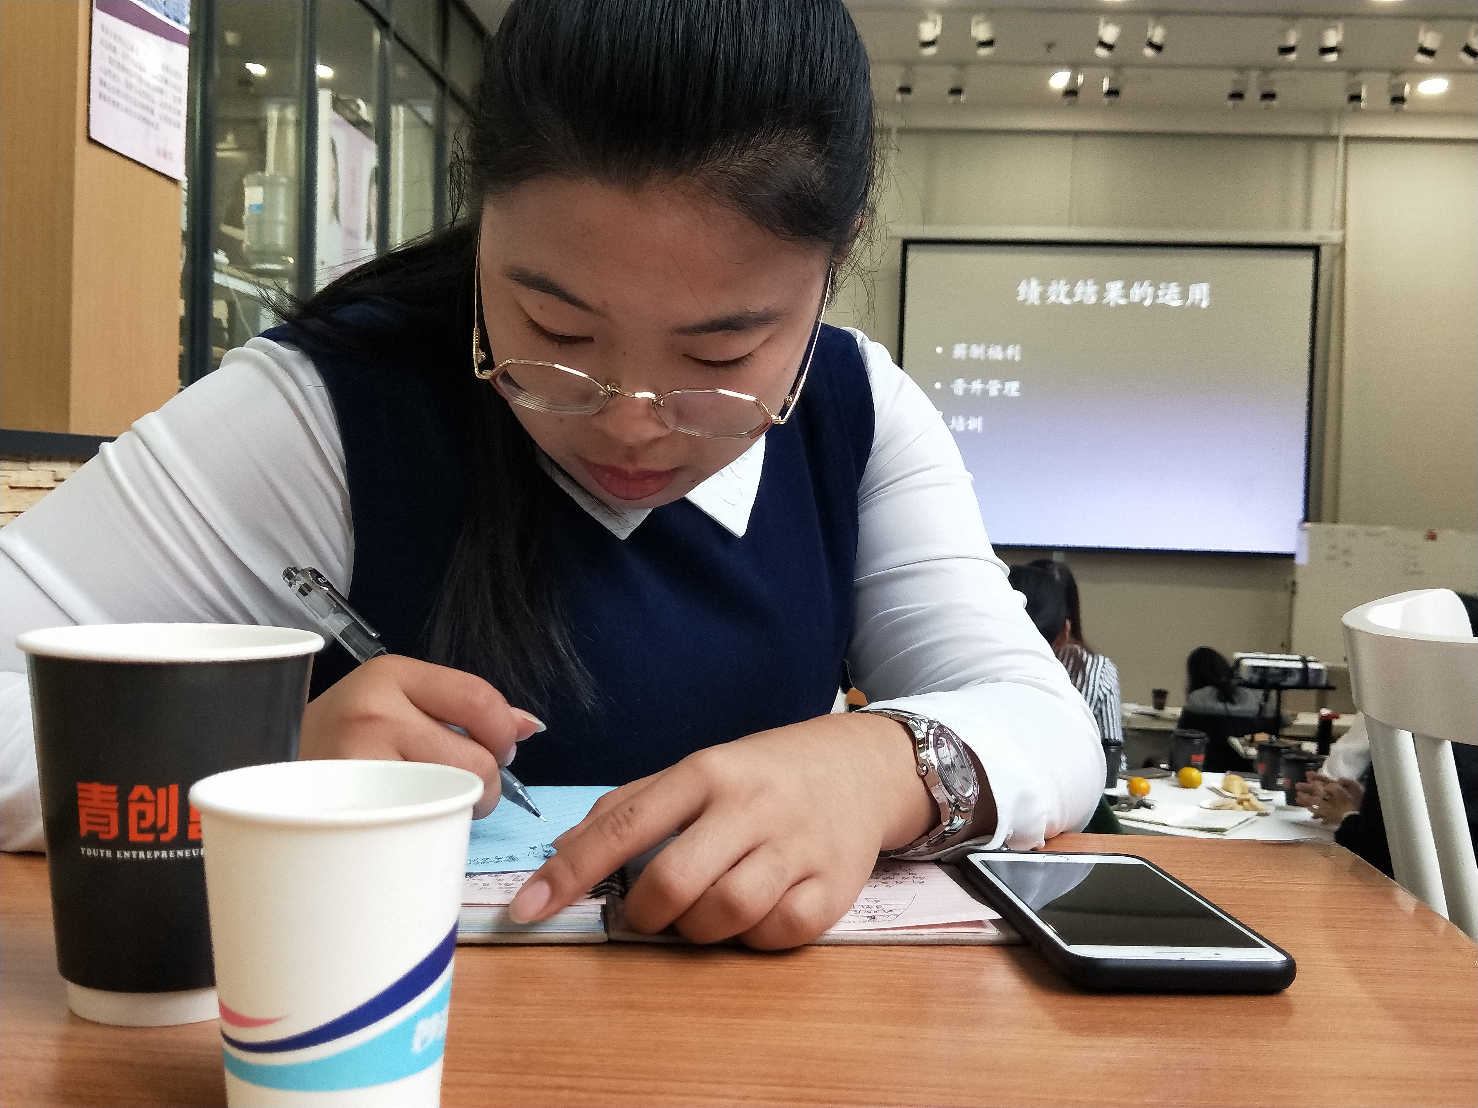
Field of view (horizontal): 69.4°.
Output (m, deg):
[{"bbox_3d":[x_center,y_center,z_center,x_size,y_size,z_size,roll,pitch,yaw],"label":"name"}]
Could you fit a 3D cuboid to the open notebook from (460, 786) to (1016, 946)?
[{"bbox_3d":[-0.057,0.135,0.508,0.325,0.020,0.208,2,1,-5],"label":"open notebook"}]

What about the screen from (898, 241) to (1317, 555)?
[{"bbox_3d":[2.717,-1.173,7.985,3.060,2.288,0.050,2,1,3],"label":"screen"}]

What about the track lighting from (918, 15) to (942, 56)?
[{"bbox_3d":[1.190,-3.231,6.645,0.130,0.220,0.140,3,1,18],"label":"track lighting"}]

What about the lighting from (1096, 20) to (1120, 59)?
[{"bbox_3d":[2.278,-3.183,6.590,0.130,0.220,0.140,1,2,-39],"label":"lighting"}]

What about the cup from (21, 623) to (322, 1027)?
[{"bbox_3d":[-0.188,0.086,0.355,0.090,0.116,0.090,2,1,0],"label":"cup"}]

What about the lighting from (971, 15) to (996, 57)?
[{"bbox_3d":[1.517,-3.216,6.629,0.130,0.220,0.140,3,1,18],"label":"lighting"}]

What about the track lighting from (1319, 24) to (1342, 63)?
[{"bbox_3d":[3.612,-3.125,6.521,0.130,0.220,0.140,3,2,25],"label":"track lighting"}]

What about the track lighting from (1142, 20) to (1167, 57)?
[{"bbox_3d":[2.561,-3.176,6.575,0.130,0.220,0.140,1,2,-43],"label":"track lighting"}]

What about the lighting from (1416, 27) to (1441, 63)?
[{"bbox_3d":[4.196,-3.100,6.491,0.130,0.220,0.140,1,2,-33],"label":"lighting"}]

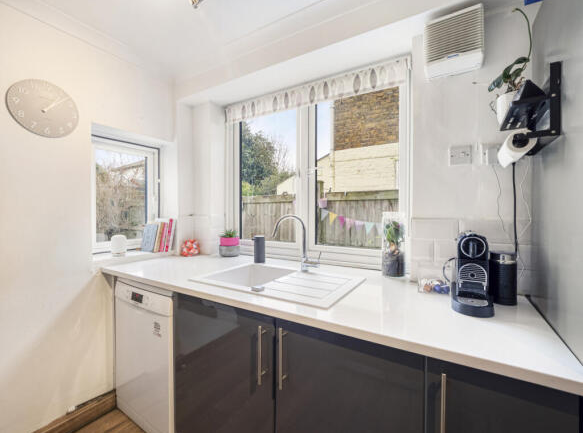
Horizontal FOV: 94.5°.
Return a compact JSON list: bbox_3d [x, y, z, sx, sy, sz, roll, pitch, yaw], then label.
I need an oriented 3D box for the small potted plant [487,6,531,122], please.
[{"bbox_3d":[0.814,-0.558,1.006,0.142,0.430,0.132,0,1,33],"label":"small potted plant"}]

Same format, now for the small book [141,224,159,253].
[{"bbox_3d":[-1.134,0.178,2.161,0.157,0.210,0.017,0,-7,33],"label":"small book"}]

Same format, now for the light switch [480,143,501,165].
[{"bbox_3d":[0.879,-0.273,1.174,0.090,0.090,0.018,0,1,33],"label":"light switch"}]

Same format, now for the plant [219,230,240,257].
[{"bbox_3d":[-0.503,0.208,2.178,0.160,0.221,0.160,0,0,0],"label":"plant"}]

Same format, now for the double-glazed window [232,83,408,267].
[{"bbox_3d":[0.067,-0.281,1.920,1.442,1.189,0.071,0,1,33],"label":"double-glazed window"}]

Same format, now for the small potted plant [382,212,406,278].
[{"bbox_3d":[0.569,0.155,1.487,0.119,0.344,0.119,0,1,33],"label":"small potted plant"}]

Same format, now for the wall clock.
[{"bbox_3d":[-1.328,-0.574,1.449,0.035,0.290,0.290,0,1,33],"label":"wall clock"}]

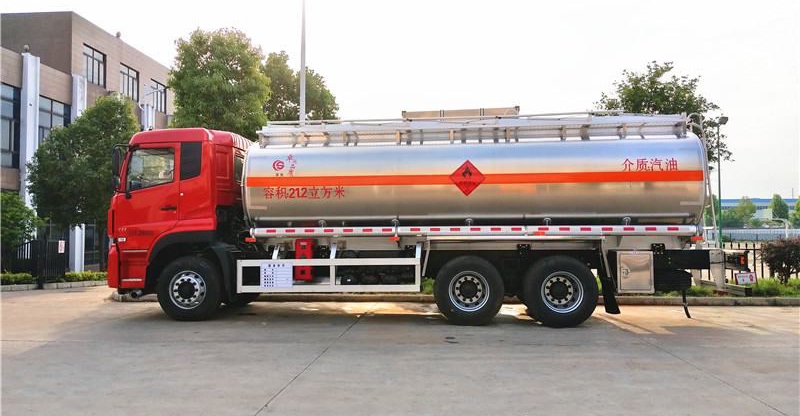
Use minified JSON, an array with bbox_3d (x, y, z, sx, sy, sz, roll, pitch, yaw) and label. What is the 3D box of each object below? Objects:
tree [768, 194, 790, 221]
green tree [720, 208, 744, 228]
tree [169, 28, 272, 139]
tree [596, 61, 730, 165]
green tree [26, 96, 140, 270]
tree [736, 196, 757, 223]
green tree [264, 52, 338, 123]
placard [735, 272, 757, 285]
[{"bbox_3d":[69.496,1.794,109.796,4.027,8.540,4.027,0,-3,0],"label":"tree"},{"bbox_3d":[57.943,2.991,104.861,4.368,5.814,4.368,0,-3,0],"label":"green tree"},{"bbox_3d":[-5.983,-1.886,19.804,3.461,8.185,3.461,0,-3,0],"label":"tree"},{"bbox_3d":[6.840,-0.945,15.363,3.456,5.726,3.456,0,-3,0],"label":"tree"},{"bbox_3d":[-9.706,-0.672,18.863,4.111,5.714,4.111,0,-3,0],"label":"green tree"},{"bbox_3d":[63.454,1.995,109.804,3.844,8.210,3.844,0,-3,0],"label":"tree"},{"bbox_3d":[-4.407,-2.169,25.777,3.635,9.302,3.635,0,-3,0],"label":"green tree"},{"bbox_3d":[7.082,1.443,12.300,0.420,0.245,0.050,-7,-3,7],"label":"placard"}]

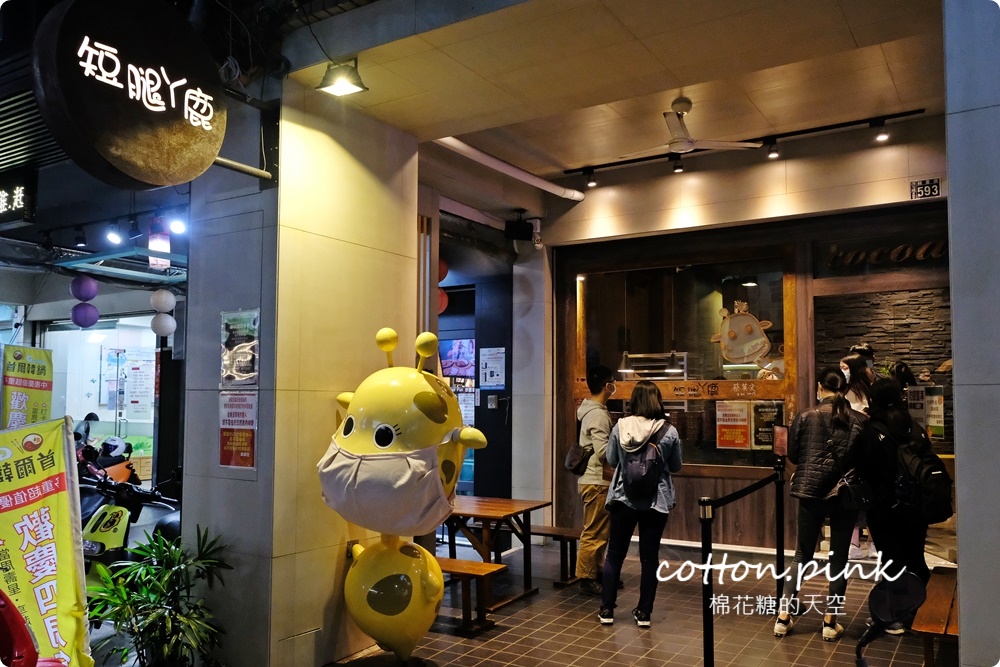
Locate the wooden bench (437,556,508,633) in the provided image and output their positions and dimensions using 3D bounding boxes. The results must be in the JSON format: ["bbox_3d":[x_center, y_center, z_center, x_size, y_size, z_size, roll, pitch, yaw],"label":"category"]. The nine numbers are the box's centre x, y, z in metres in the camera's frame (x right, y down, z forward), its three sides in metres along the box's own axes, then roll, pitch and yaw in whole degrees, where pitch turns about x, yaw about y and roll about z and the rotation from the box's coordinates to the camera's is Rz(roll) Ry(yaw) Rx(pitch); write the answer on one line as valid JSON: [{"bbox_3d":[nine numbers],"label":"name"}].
[{"bbox_3d":[-0.442,1.723,5.010,1.000,0.390,0.320,-3,-5,31],"label":"wooden bench"}]

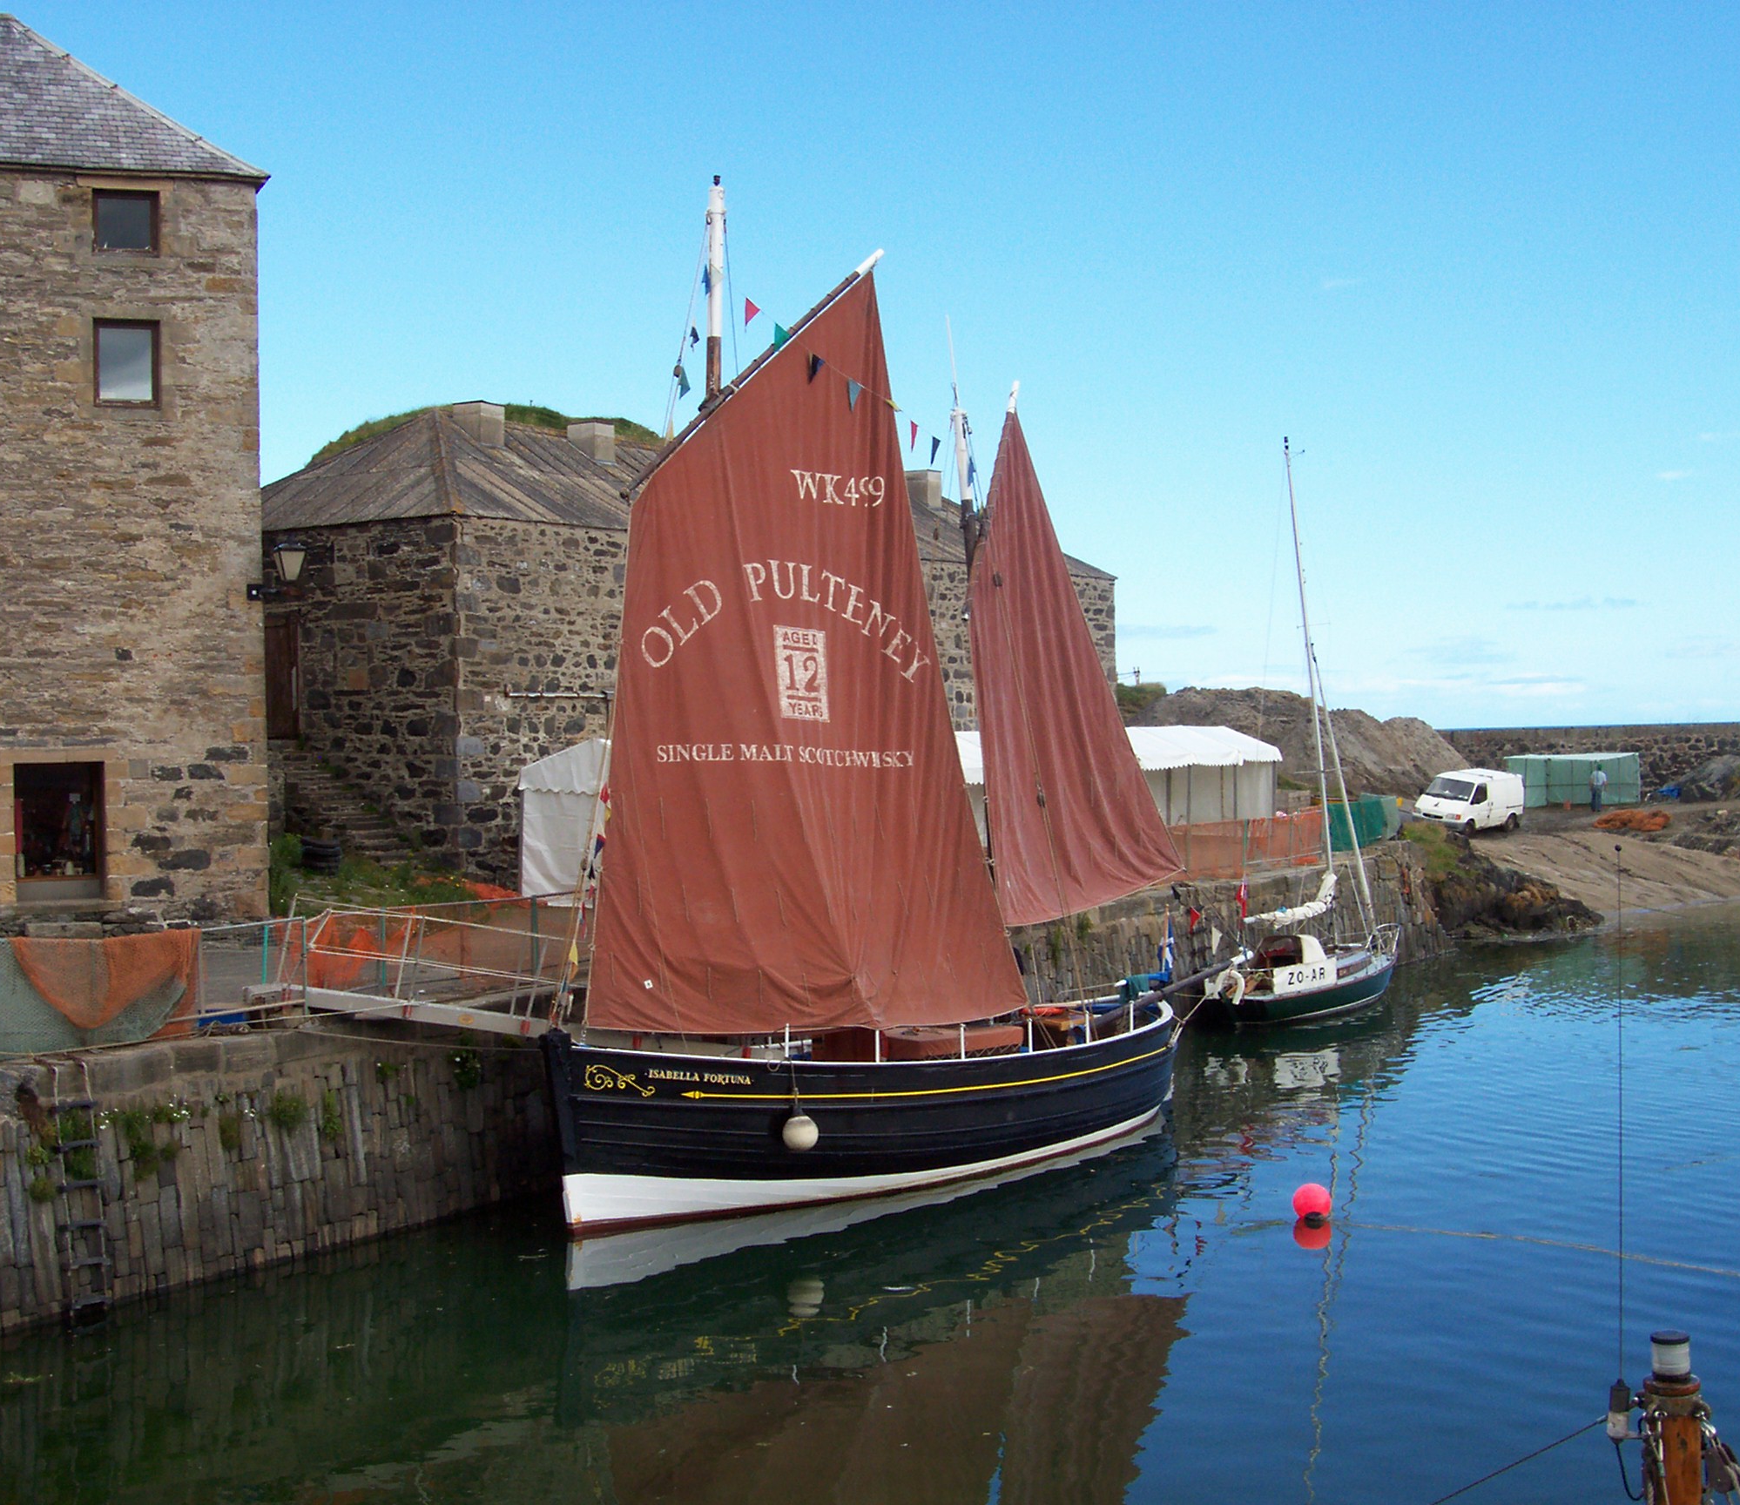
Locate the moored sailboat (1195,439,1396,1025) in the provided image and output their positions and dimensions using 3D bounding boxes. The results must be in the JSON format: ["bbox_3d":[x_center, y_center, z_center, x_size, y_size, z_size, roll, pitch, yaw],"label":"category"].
[{"bbox_3d":[9.350,-0.431,50.400,2.500,12.100,8.000,-1,0,35],"label":"moored sailboat"}]

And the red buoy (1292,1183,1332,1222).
[{"bbox_3d":[5.394,5.491,29.650,0.470,0.490,0.470,-1,0,10],"label":"red buoy"}]

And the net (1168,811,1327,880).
[{"bbox_3d":[8.380,2.033,53.550,0.200,1.200,8.038,-1,0,34],"label":"net"}]

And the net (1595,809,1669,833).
[{"bbox_3d":[23.495,2.058,75.000,2.350,0.600,1.500,-1,0,6],"label":"net"}]

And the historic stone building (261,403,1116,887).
[{"bbox_3d":[-4.060,-2.518,60.300,8.800,10.100,28.200,-1,0,32],"label":"historic stone building"}]

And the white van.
[{"bbox_3d":[19.659,1.608,80.046,1.970,1.970,4.650,-1,0,40],"label":"white van"}]

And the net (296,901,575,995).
[{"bbox_3d":[-5.540,2.479,31.650,0.200,1.040,4.872,-1,0,37],"label":"net"}]

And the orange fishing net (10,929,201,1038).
[{"bbox_3d":[-8.165,2.538,26.100,0.200,1.140,2.228,-1,0,44],"label":"orange fishing net"}]

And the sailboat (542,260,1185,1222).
[{"bbox_3d":[0.500,-0.639,34.000,4.100,13.200,13.000,-1,0,43],"label":"sailboat"}]

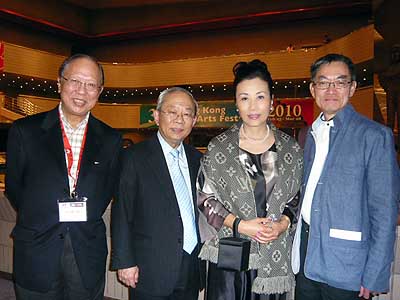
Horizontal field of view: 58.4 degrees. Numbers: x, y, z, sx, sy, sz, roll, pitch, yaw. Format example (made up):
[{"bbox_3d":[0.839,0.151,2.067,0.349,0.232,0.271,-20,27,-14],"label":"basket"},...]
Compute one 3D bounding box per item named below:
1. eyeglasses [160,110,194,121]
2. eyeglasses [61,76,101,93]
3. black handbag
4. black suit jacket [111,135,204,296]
[{"bbox_3d":[-0.103,-0.156,1.570,0.135,0.040,0.140,6,9,-19],"label":"eyeglasses"},{"bbox_3d":[-0.477,-0.264,1.430,0.138,0.042,0.140,10,7,-29],"label":"eyeglasses"},{"bbox_3d":[0.121,0.337,1.290,0.090,0.180,0.075,1,2,24],"label":"black handbag"},{"bbox_3d":[-0.177,0.281,1.610,0.480,0.720,0.280,-1,2,-25],"label":"black suit jacket"}]

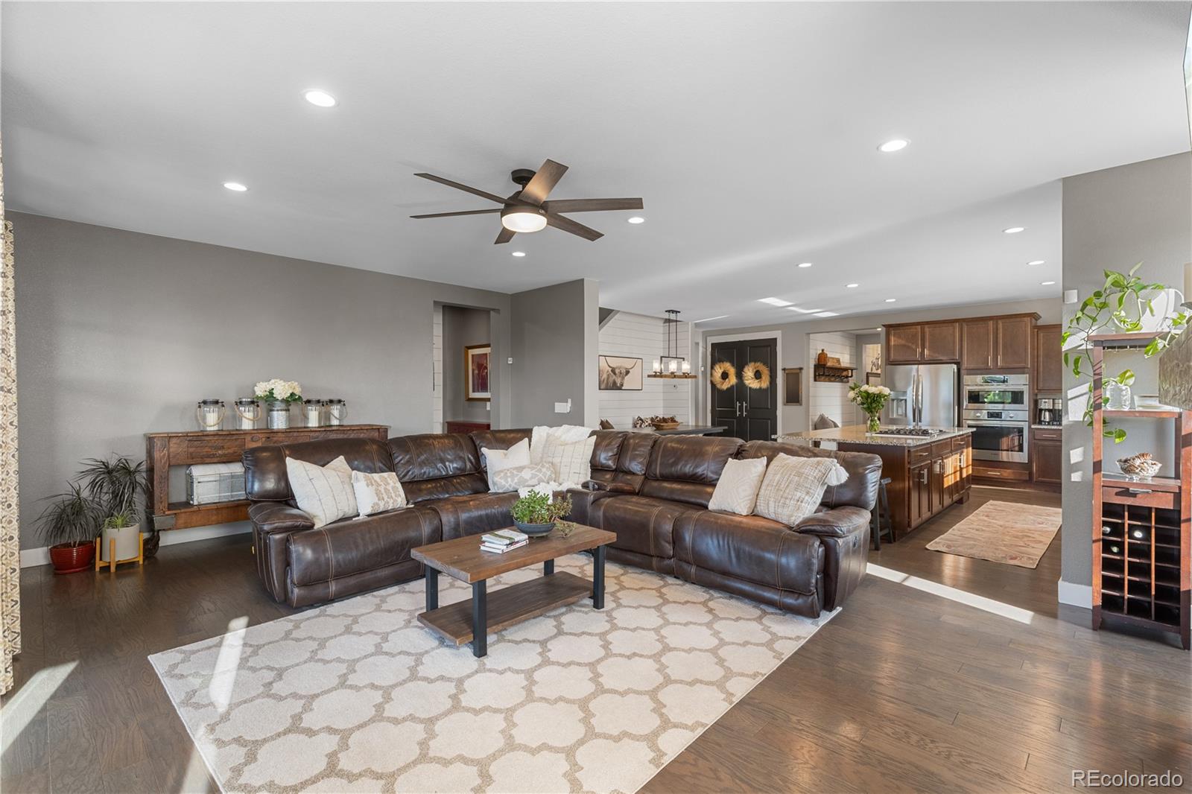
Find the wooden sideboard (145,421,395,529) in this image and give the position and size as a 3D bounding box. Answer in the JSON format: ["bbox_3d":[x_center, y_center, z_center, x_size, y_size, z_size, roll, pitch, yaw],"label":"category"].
[{"bbox_3d":[-3.062,0.820,5.128,0.519,1.008,1.955,0,0,44],"label":"wooden sideboard"}]

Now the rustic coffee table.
[{"bbox_3d":[-0.460,1.099,3.175,0.610,0.460,1.060,0,0,45],"label":"rustic coffee table"}]

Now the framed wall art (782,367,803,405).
[{"bbox_3d":[3.834,-0.196,10.326,0.410,0.730,0.030,0,0,44],"label":"framed wall art"}]

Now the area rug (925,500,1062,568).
[{"bbox_3d":[4.248,1.327,5.466,2.966,0.012,0.762,0,0,-44],"label":"area rug"}]

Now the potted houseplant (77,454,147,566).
[{"bbox_3d":[-3.784,0.885,4.150,0.390,0.840,0.400,0,0,44],"label":"potted houseplant"}]

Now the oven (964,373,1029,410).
[{"bbox_3d":[5.981,-0.061,7.877,0.750,0.500,0.550,0,0,44],"label":"oven"}]

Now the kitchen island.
[{"bbox_3d":[3.437,0.877,6.355,1.368,0.903,3.100,0,0,44],"label":"kitchen island"}]

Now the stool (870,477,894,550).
[{"bbox_3d":[2.435,1.030,4.890,0.460,0.610,0.360,0,0,44],"label":"stool"}]

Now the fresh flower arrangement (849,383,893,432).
[{"bbox_3d":[3.237,0.122,6.250,0.450,0.585,0.430,0,0,27],"label":"fresh flower arrangement"}]

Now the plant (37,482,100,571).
[{"bbox_3d":[-4.074,0.989,4.062,0.418,0.674,0.418,0,0,44],"label":"plant"}]

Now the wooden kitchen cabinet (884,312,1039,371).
[{"bbox_3d":[5.719,-0.789,8.375,2.015,0.824,0.654,0,0,44],"label":"wooden kitchen cabinet"}]

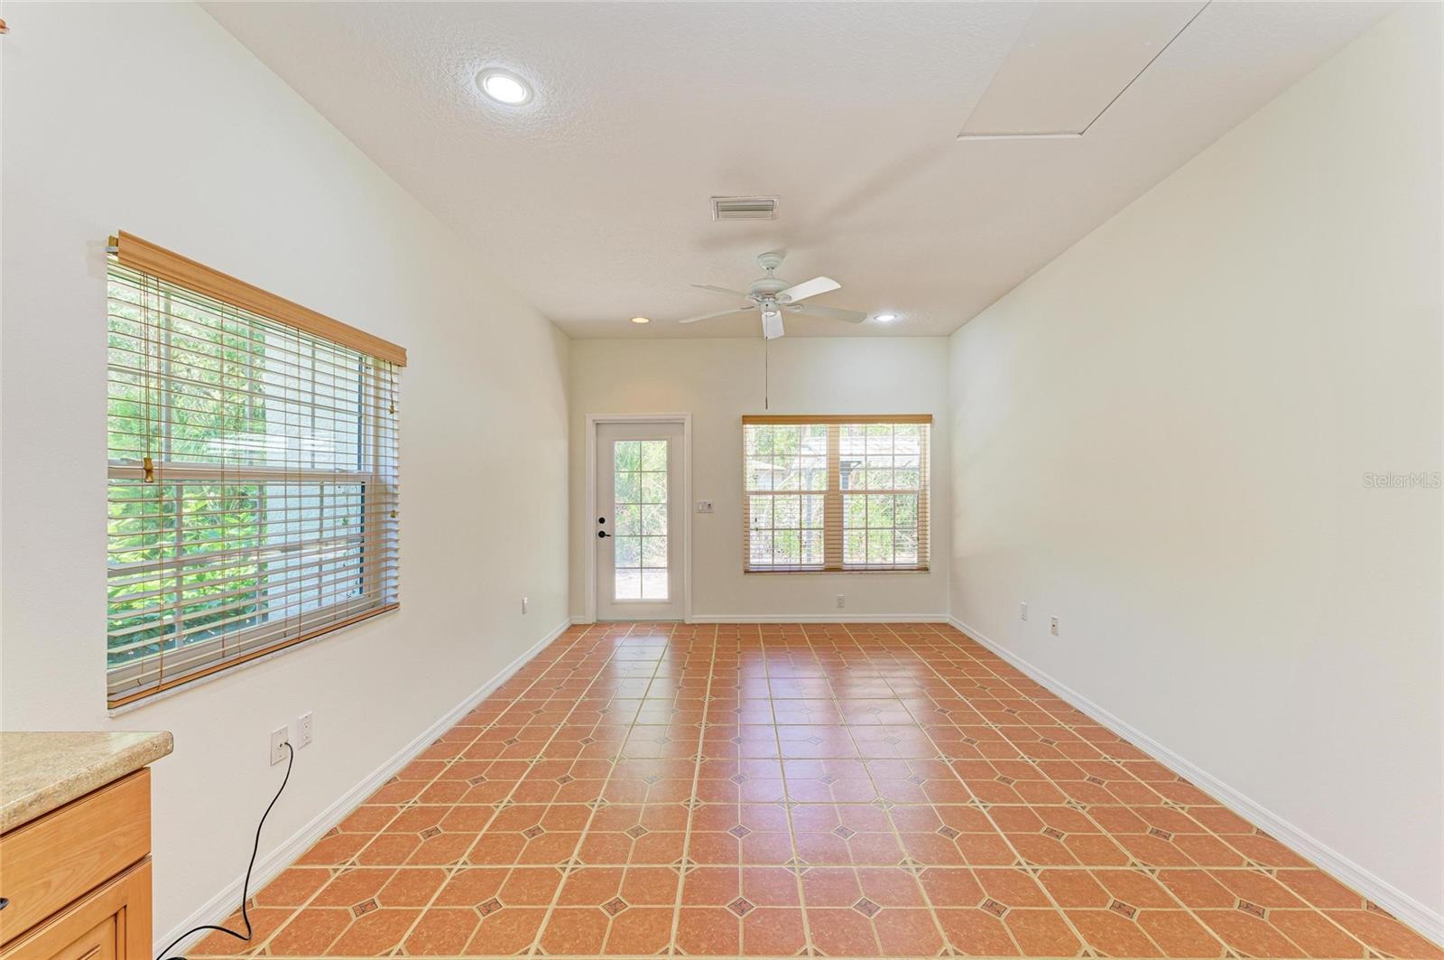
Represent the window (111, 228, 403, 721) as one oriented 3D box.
[{"bbox_3d":[-1.620,-0.013,2.285,0.080,1.270,1.390,0,-1,1],"label":"window"}]

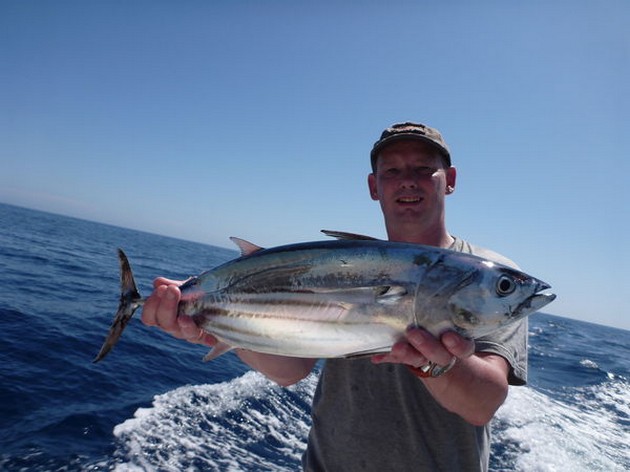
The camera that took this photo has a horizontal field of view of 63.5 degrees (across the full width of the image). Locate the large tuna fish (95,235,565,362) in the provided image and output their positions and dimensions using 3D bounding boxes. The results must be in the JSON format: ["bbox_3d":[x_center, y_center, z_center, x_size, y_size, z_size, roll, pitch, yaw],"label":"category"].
[{"bbox_3d":[-0.012,0.077,0.650,0.595,0.165,0.100,-2,-10,11],"label":"large tuna fish"}]

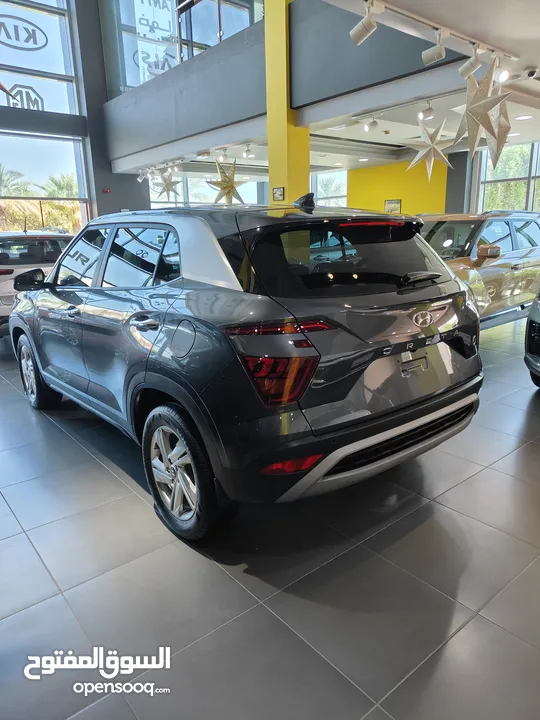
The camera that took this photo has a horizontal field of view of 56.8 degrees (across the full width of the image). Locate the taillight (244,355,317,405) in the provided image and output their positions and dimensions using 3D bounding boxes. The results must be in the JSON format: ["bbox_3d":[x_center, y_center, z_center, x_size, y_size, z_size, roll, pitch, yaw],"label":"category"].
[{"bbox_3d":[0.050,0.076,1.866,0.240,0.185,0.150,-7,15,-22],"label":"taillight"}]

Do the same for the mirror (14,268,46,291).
[{"bbox_3d":[-1.759,-0.589,3.671,0.220,0.155,0.130,-13,18,-38],"label":"mirror"}]

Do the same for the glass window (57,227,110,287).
[{"bbox_3d":[-1.290,-0.693,3.426,0.050,0.410,0.790,14,1,-41],"label":"glass window"}]

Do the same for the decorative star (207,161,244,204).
[{"bbox_3d":[-0.681,-2.786,8.100,0.210,0.930,0.920,12,20,42],"label":"decorative star"}]

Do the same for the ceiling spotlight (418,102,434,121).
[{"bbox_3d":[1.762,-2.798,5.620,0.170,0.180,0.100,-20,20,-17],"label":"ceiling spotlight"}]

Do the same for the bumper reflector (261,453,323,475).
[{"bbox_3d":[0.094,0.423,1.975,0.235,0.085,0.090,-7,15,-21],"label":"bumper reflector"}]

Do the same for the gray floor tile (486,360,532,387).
[{"bbox_3d":[2.424,0.164,5.080,0.600,0.010,0.600,-13,18,-37],"label":"gray floor tile"}]

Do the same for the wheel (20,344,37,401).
[{"bbox_3d":[-2.074,0.098,4.440,0.160,0.465,0.465,-13,18,-38],"label":"wheel"}]

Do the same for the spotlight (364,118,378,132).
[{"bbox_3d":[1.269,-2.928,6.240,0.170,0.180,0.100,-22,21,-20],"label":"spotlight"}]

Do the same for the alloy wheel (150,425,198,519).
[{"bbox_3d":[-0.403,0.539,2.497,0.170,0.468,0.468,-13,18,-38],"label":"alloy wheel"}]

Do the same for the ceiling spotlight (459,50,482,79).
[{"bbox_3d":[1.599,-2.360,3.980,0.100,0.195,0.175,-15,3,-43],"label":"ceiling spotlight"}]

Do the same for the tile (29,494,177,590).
[{"bbox_3d":[-0.841,0.894,2.542,0.604,0.010,0.604,-13,18,-38],"label":"tile"}]

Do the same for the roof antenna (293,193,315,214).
[{"bbox_3d":[0.173,-0.828,2.654,0.066,0.092,0.160,-13,24,-38],"label":"roof antenna"}]

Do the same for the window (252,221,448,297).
[{"bbox_3d":[0.471,-0.473,2.395,1.290,0.340,0.120,-13,-17,-38],"label":"window"}]

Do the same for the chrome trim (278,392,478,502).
[{"bbox_3d":[0.634,0.370,2.406,1.420,0.275,0.230,-13,18,-38],"label":"chrome trim"}]

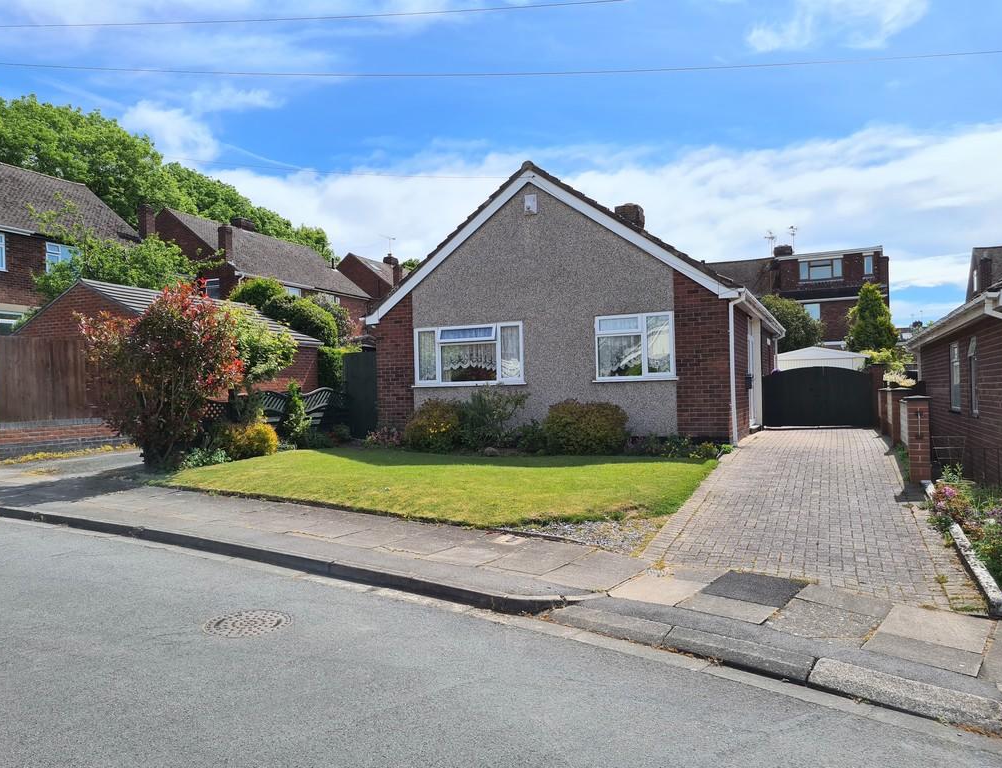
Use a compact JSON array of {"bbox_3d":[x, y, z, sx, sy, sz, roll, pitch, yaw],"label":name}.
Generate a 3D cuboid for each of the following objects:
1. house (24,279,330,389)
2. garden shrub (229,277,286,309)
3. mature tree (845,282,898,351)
[{"bbox_3d":[-8.651,-0.549,20.129,6.150,3.800,5.450,-2,-1,24],"label":"house"},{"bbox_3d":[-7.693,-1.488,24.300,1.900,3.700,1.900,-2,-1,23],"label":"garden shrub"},{"bbox_3d":[14.934,-1.513,31.000,2.200,5.000,2.100,-2,-1,24],"label":"mature tree"}]

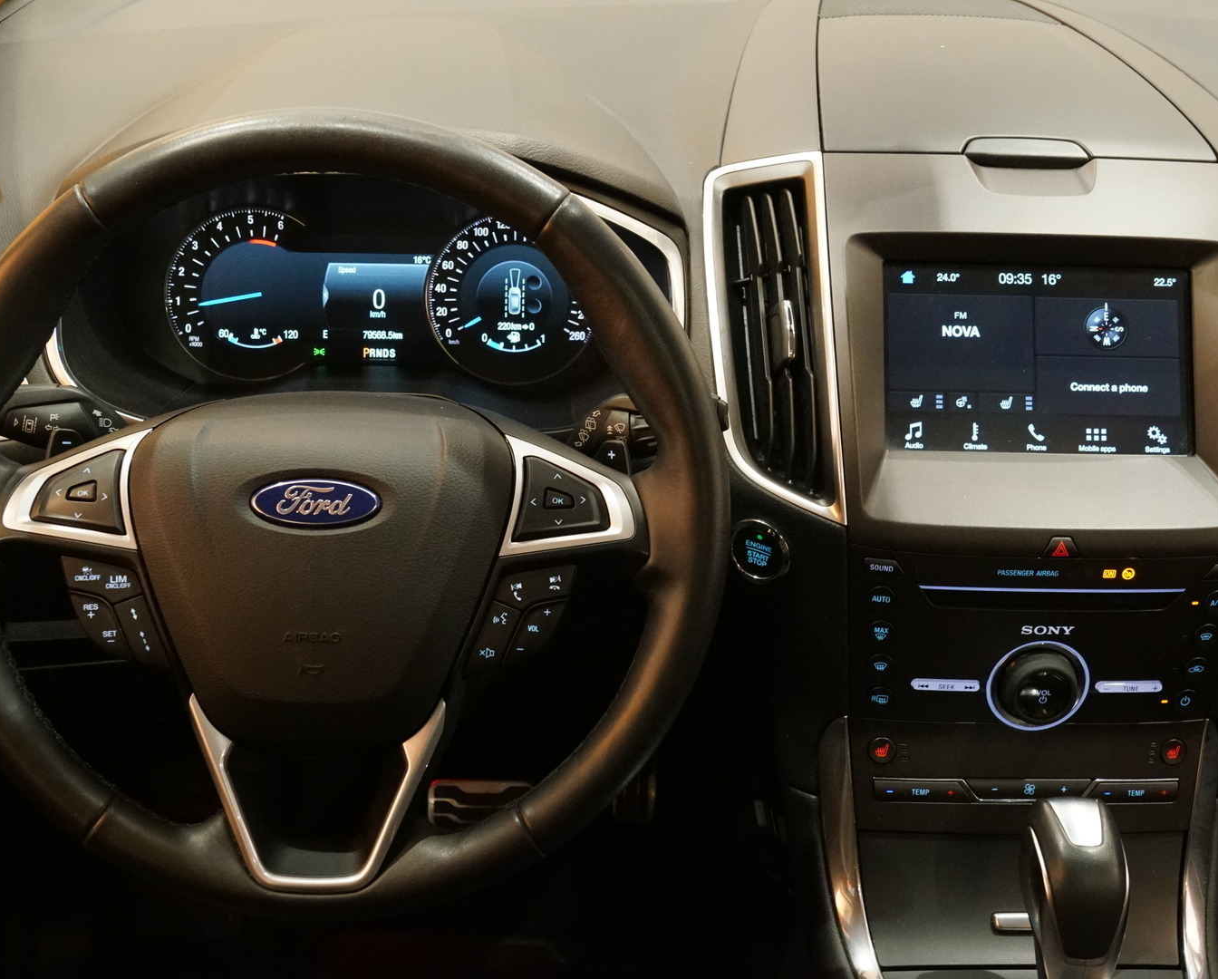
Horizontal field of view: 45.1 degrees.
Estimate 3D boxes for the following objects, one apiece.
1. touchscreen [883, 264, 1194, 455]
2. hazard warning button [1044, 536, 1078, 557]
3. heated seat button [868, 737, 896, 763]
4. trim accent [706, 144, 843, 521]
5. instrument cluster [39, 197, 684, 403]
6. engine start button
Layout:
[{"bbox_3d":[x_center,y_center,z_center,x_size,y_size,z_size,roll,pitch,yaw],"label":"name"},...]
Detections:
[{"bbox_3d":[0.242,-0.073,0.833,0.176,0.108,0.015,1,-4,-3],"label":"touchscreen"},{"bbox_3d":[0.243,0.030,0.791,0.018,0.013,0.010,1,6,-3],"label":"hazard warning button"},{"bbox_3d":[0.155,0.147,0.834,0.016,0.017,0.009,1,16,-3],"label":"heated seat button"},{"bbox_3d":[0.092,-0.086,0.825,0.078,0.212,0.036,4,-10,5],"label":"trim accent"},{"bbox_3d":[-0.143,-0.110,0.848,0.360,0.132,0.080,1,0,-3],"label":"instrument cluster"},{"bbox_3d":[0.085,0.033,0.816,0.033,0.033,0.015,9,7,16],"label":"engine start button"}]

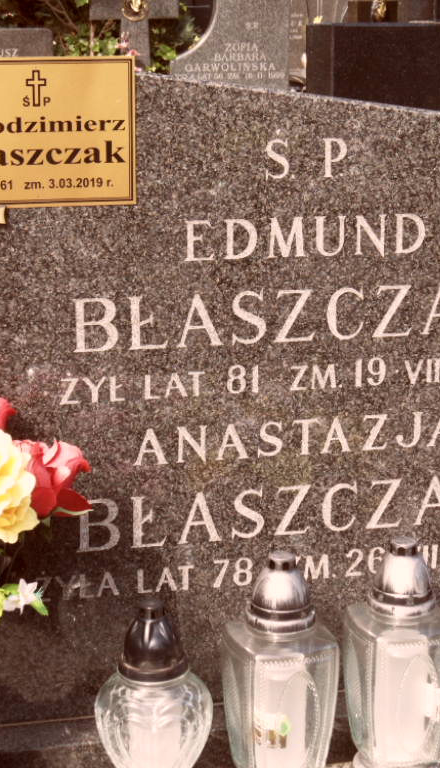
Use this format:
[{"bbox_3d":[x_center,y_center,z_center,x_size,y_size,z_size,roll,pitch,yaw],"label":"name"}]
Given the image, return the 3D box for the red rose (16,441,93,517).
[{"bbox_3d":[-0.166,0.093,1.460,0.078,0.080,0.075,-4,15,-17],"label":"red rose"}]

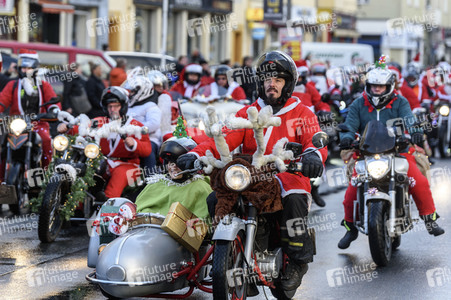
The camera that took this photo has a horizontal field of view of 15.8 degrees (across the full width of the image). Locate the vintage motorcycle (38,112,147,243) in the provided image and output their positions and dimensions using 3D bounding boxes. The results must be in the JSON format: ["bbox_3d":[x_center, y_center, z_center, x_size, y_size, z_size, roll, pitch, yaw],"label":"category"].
[{"bbox_3d":[-1.169,0.244,15.600,0.850,1.200,2.100,5,3,27],"label":"vintage motorcycle"}]

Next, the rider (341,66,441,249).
[{"bbox_3d":[1.413,0.077,13.850,0.880,1.520,0.800,1,3,12],"label":"rider"}]

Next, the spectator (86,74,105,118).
[{"bbox_3d":[-1.982,-0.507,25.000,0.360,1.690,0.500,1,3,12],"label":"spectator"}]

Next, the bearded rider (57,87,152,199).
[{"bbox_3d":[-1.158,0.005,15.700,0.800,1.270,0.750,2,3,27],"label":"bearded rider"}]

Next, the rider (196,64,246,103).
[{"bbox_3d":[-0.029,-0.529,23.600,0.700,1.350,0.750,1,3,10],"label":"rider"}]

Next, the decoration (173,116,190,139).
[{"bbox_3d":[-0.294,-0.148,10.700,0.108,0.147,0.088,1,3,14],"label":"decoration"}]

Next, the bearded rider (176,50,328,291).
[{"bbox_3d":[0.176,0.134,10.600,0.900,1.530,0.820,2,3,18],"label":"bearded rider"}]

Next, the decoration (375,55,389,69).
[{"bbox_3d":[1.337,-0.757,13.950,0.105,0.118,0.090,1,3,12],"label":"decoration"}]

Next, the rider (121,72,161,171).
[{"bbox_3d":[-0.811,-0.215,16.300,0.550,1.250,0.680,3,4,41],"label":"rider"}]

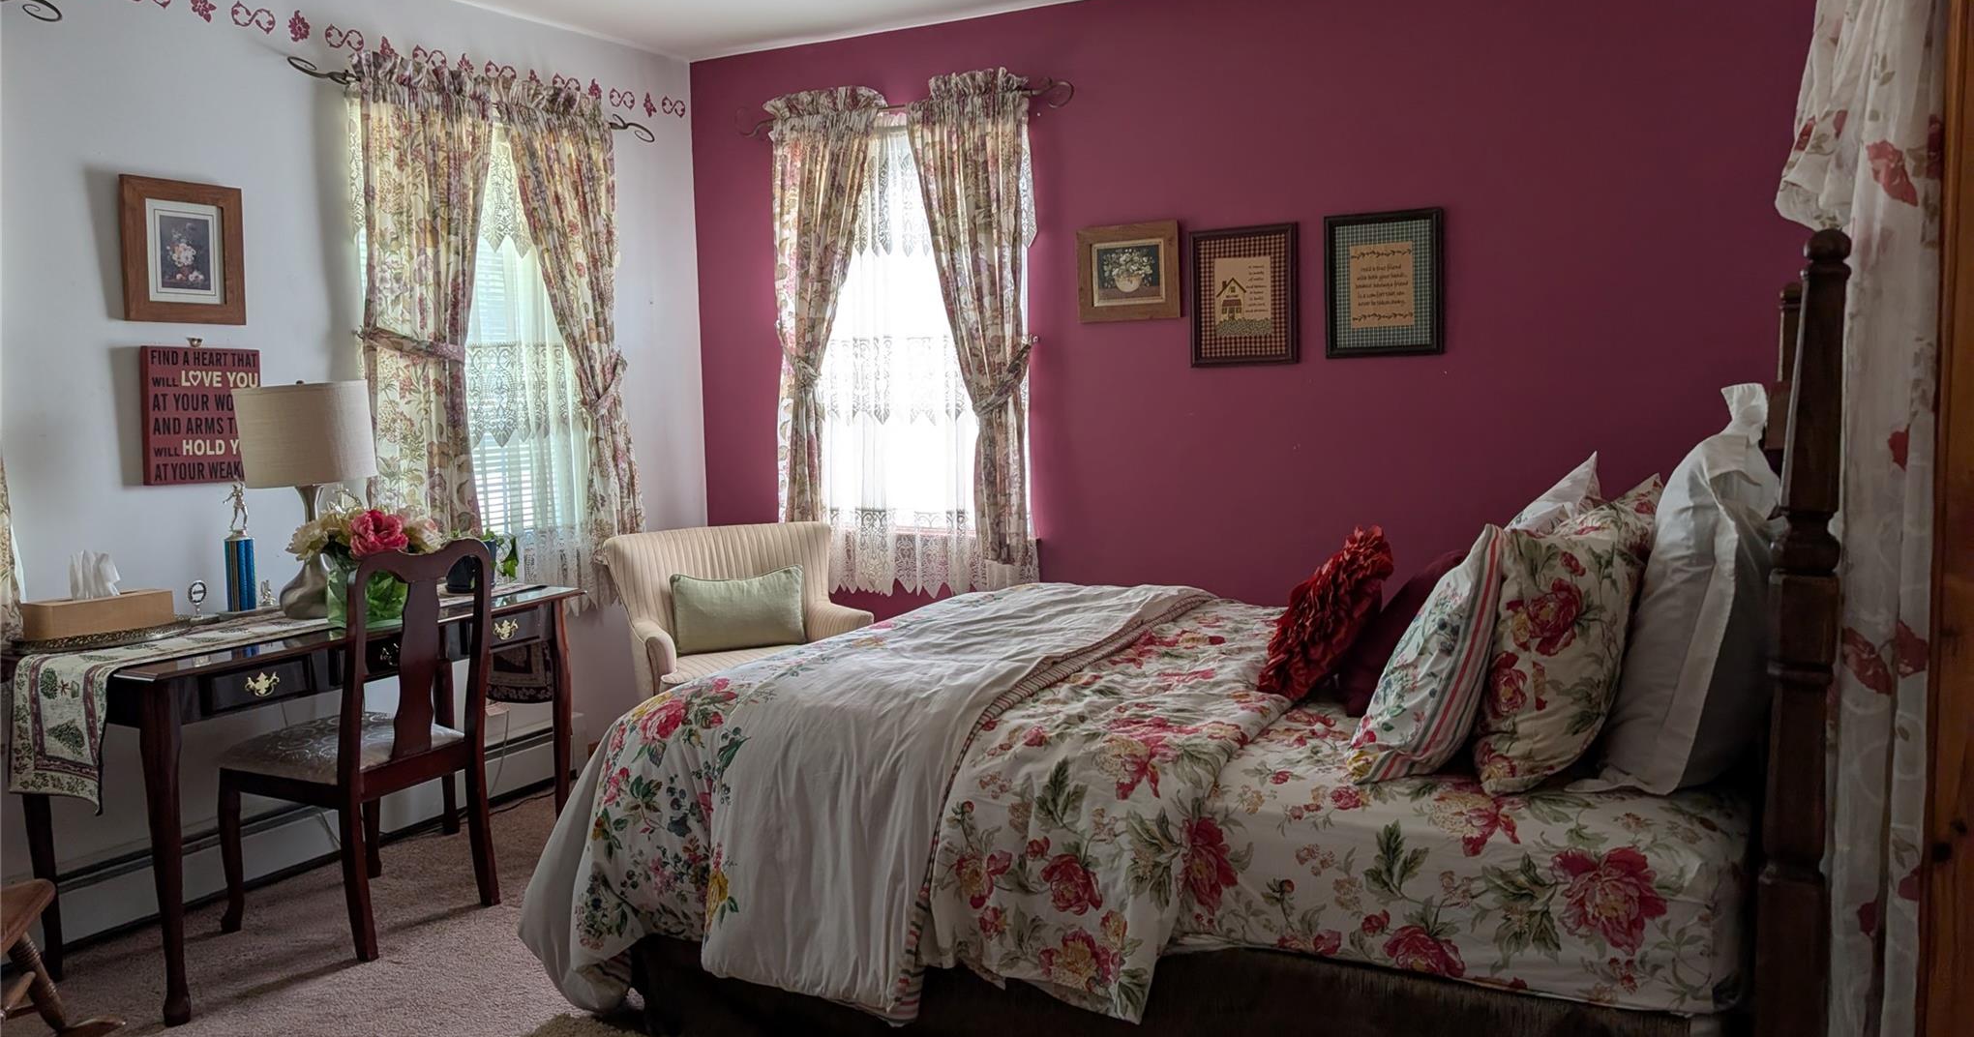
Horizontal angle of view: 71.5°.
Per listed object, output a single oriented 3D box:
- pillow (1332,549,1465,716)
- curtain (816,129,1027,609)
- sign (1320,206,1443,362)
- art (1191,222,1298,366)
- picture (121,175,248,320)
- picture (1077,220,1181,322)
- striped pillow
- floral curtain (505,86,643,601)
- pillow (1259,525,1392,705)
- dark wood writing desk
[{"bbox_3d":[0.901,0.199,2.779,0.130,0.410,0.430,36,21,19],"label":"pillow"},{"bbox_3d":[-0.276,-0.557,4.650,0.920,1.608,0.120,3,7,30],"label":"curtain"},{"bbox_3d":[1.111,-0.657,3.855,0.334,0.399,0.025,3,7,30],"label":"sign"},{"bbox_3d":[0.755,-0.656,4.061,0.332,0.404,0.025,3,7,30],"label":"art"},{"bbox_3d":[-2.053,-0.679,3.514,0.023,0.360,0.303,3,7,30],"label":"picture"},{"bbox_3d":[0.433,-0.756,4.236,0.339,0.288,0.025,3,7,30],"label":"picture"},{"bbox_3d":[0.825,0.210,2.476,0.160,0.470,0.580,31,18,20],"label":"striped pillow"},{"bbox_3d":[-1.366,-0.590,4.583,0.123,1.624,0.478,3,7,30],"label":"floral curtain"},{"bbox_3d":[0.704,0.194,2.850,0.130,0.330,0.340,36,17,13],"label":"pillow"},{"bbox_3d":[-1.665,0.629,3.515,0.580,0.753,1.198,3,7,30],"label":"dark wood writing desk"}]

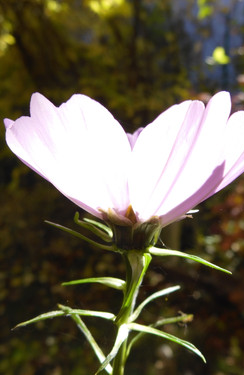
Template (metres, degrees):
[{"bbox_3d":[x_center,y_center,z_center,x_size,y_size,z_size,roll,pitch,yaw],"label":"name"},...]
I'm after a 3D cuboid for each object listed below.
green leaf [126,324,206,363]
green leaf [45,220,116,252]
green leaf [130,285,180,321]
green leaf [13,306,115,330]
[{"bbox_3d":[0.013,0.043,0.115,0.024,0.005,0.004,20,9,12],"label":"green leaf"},{"bbox_3d":[-0.013,0.015,0.121,0.024,0.004,0.004,18,8,10],"label":"green leaf"},{"bbox_3d":[0.010,0.034,0.124,0.019,0.005,0.004,-25,18,-28],"label":"green leaf"},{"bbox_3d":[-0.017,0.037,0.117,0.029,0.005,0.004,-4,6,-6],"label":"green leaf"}]

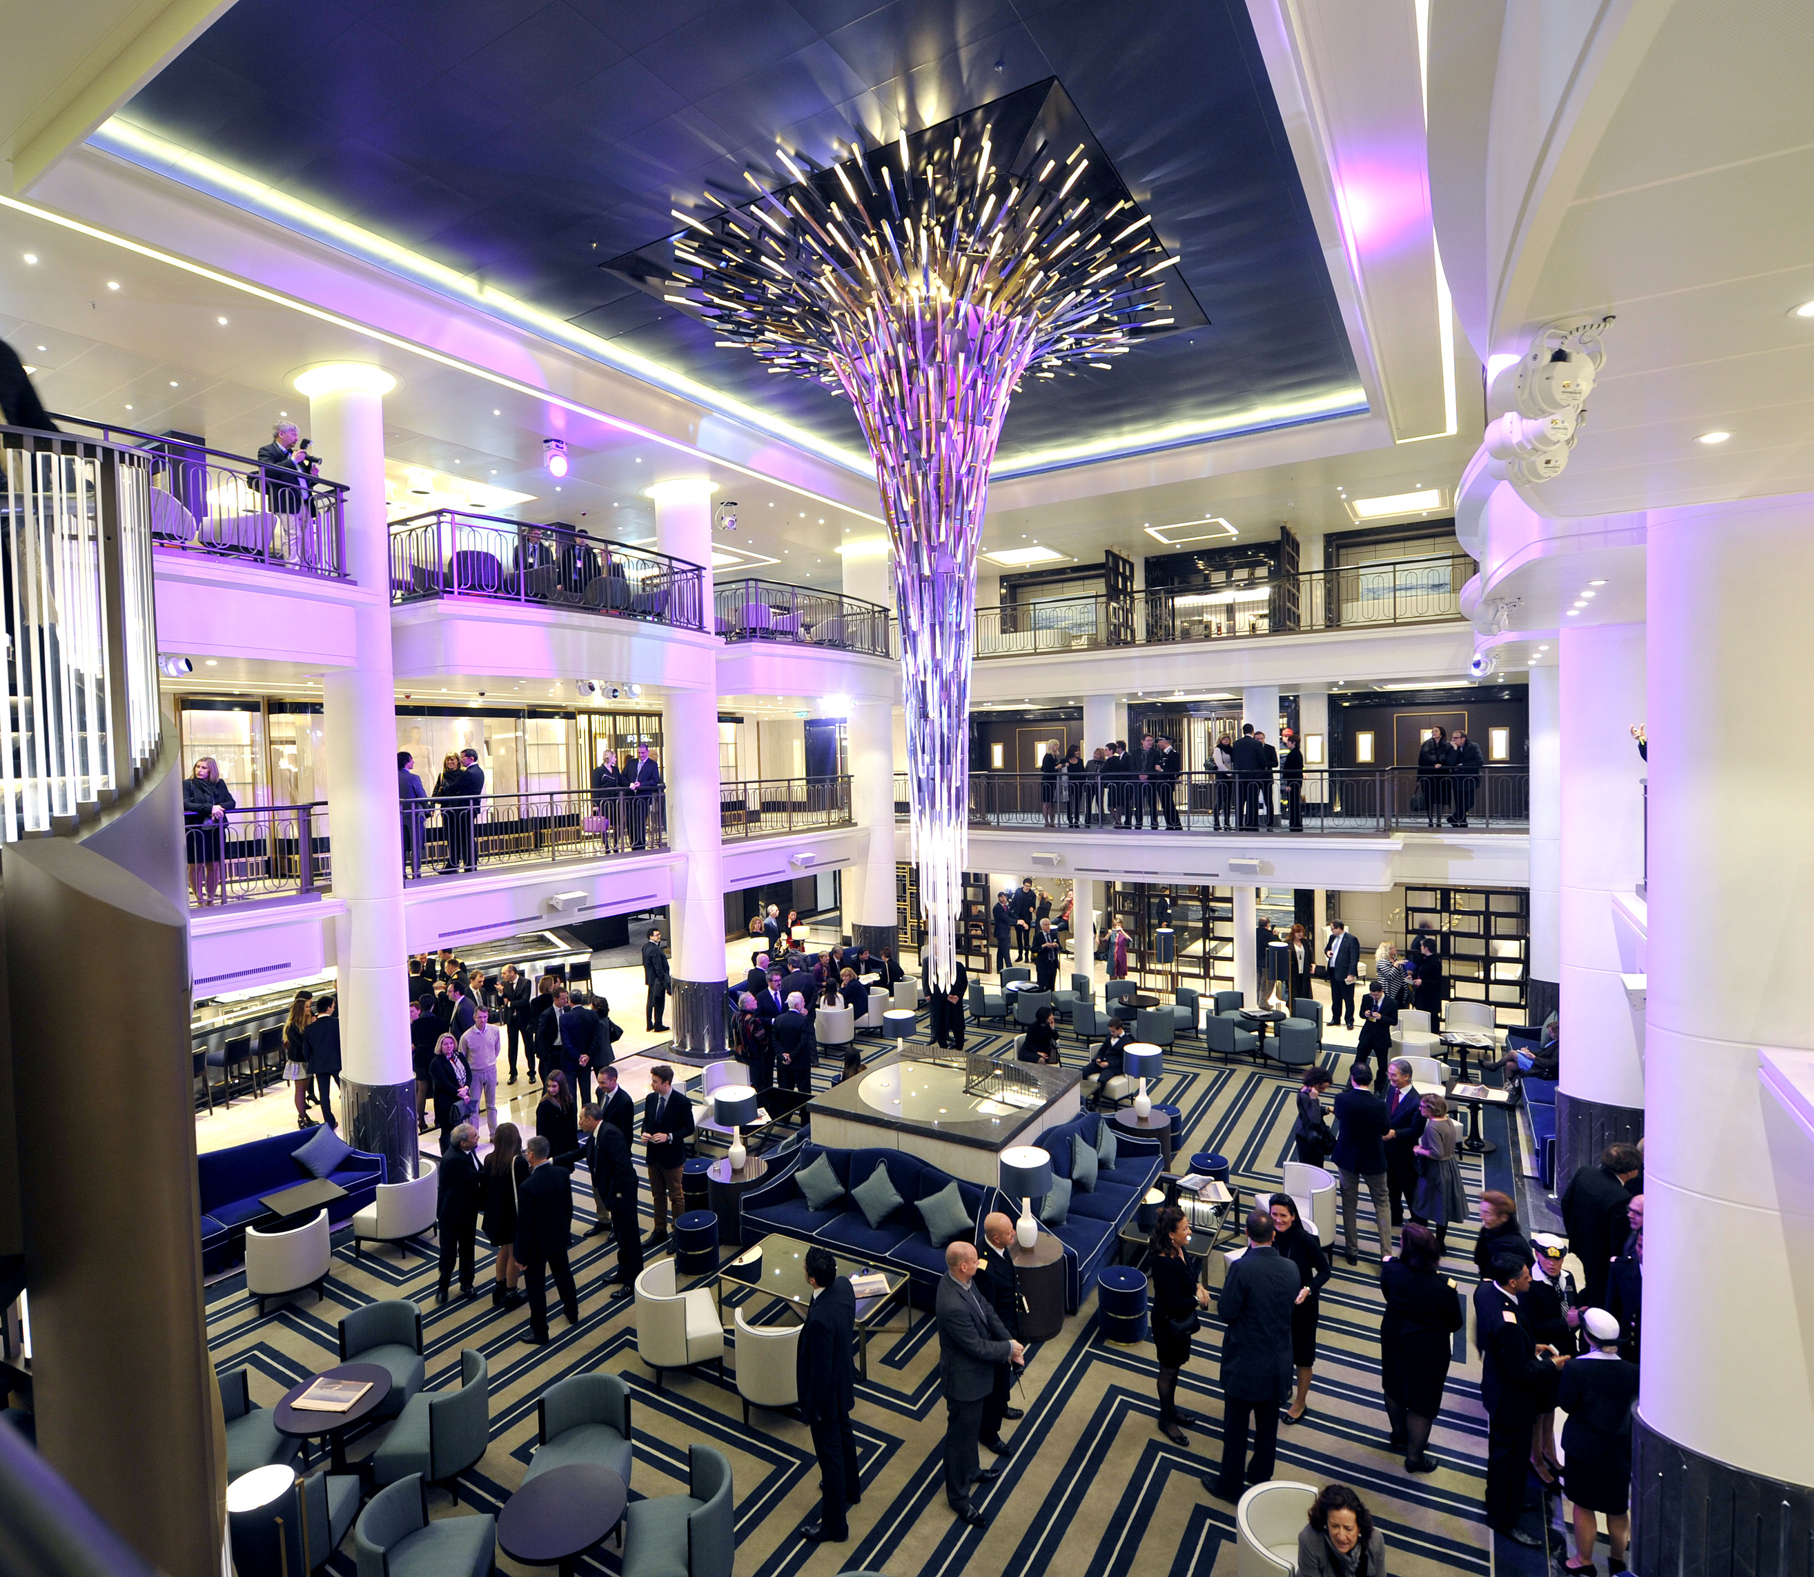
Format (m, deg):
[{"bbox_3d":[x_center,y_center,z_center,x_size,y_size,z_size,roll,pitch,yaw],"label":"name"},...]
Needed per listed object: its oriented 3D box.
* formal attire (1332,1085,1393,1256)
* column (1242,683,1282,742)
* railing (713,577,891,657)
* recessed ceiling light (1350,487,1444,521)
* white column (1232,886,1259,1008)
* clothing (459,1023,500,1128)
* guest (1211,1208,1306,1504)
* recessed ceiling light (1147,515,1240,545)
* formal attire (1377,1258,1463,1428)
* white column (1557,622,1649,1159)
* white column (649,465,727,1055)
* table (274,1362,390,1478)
[{"bbox_3d":[4.421,3.689,8.898,0.540,1.680,0.340,0,2,32],"label":"formal attire"},{"bbox_3d":[6.870,-0.663,17.875,0.660,2.680,0.660,0,2,32],"label":"column"},{"bbox_3d":[-1.797,-3.100,17.629,1.150,1.080,4.500,0,2,32],"label":"railing"},{"bbox_3d":[9.407,-5.450,17.647,1.580,0.100,1.670,0,2,32],"label":"recessed ceiling light"},{"bbox_3d":[6.171,2.798,16.784,0.380,2.550,0.380,0,2,32],"label":"white column"},{"bbox_3d":[-5.707,3.864,12.321,0.530,1.470,0.330,-3,2,-27],"label":"clothing"},{"bbox_3d":[2.201,3.622,5.929,0.580,1.850,0.420,-1,2,14],"label":"guest"},{"bbox_3d":[6.379,-5.743,20.511,1.630,0.080,1.550,0,2,32],"label":"recessed ceiling light"},{"bbox_3d":[3.528,3.761,6.338,0.550,1.130,0.420,0,3,44],"label":"formal attire"},{"bbox_3d":[7.074,1.321,9.087,1.080,6.000,0.650,0,2,32],"label":"white column"},{"bbox_3d":[-3.705,-0.249,15.872,1.020,9.500,1.020,-2,2,0],"label":"white column"},{"bbox_3d":[-3.961,4.529,6.405,0.690,0.620,0.690,0,2,32],"label":"table"}]

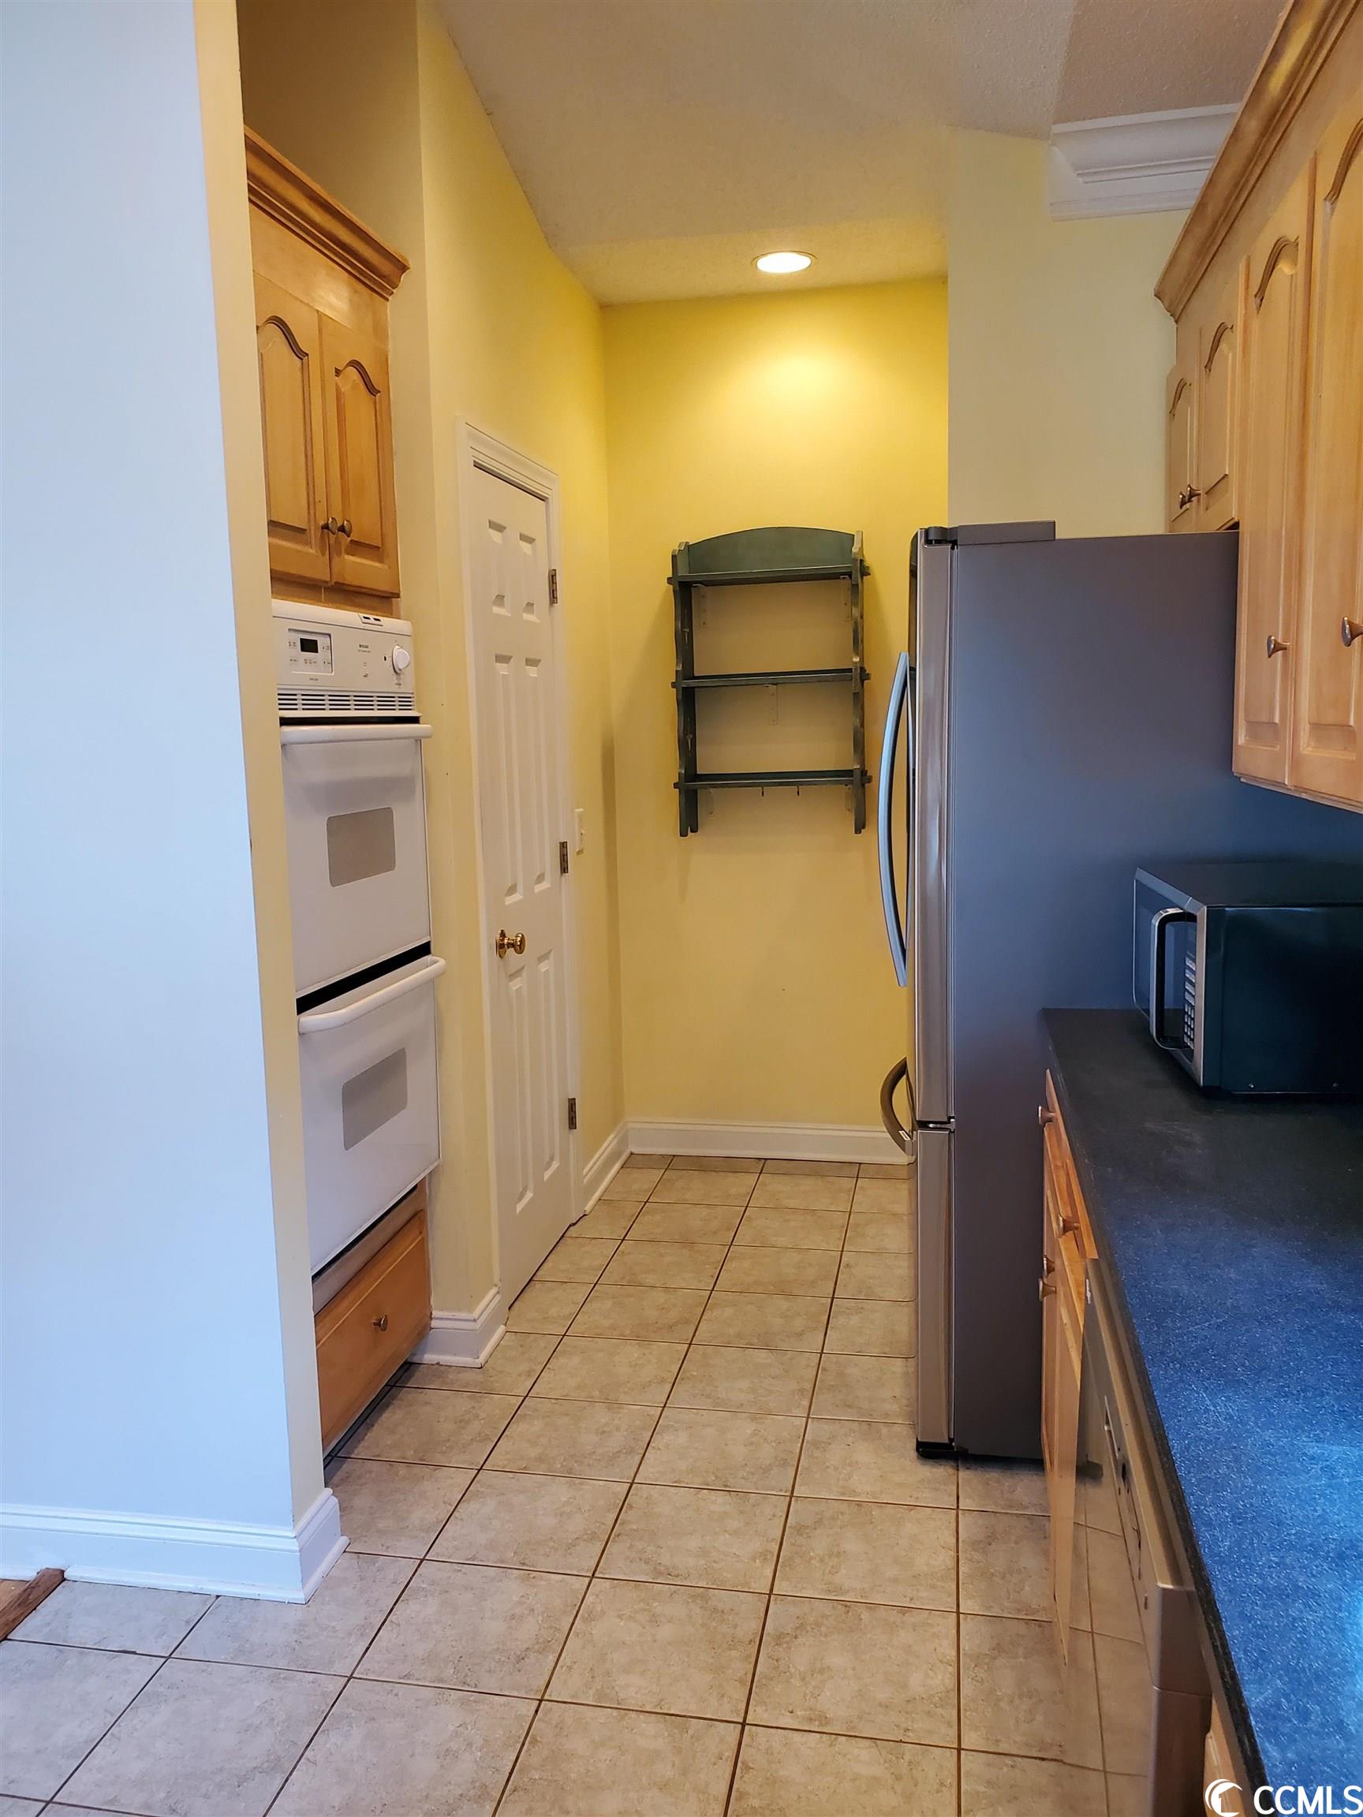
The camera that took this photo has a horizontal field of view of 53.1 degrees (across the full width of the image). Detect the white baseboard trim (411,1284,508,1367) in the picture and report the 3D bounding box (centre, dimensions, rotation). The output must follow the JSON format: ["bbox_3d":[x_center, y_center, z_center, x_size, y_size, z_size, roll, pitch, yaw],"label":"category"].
[{"bbox_3d":[-0.516,0.976,3.210,0.161,0.113,0.204,0,7,11],"label":"white baseboard trim"}]

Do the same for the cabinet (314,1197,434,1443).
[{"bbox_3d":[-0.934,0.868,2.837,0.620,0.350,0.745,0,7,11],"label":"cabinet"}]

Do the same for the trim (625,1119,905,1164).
[{"bbox_3d":[0.322,0.782,4.583,1.052,0.109,0.036,0,7,11],"label":"trim"}]

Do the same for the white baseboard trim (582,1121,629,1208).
[{"bbox_3d":[-0.240,0.820,4.394,0.033,0.109,0.617,0,7,11],"label":"white baseboard trim"}]

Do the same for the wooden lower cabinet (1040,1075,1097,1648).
[{"bbox_3d":[0.876,0.717,1.993,0.623,0.875,0.927,0,7,11],"label":"wooden lower cabinet"}]

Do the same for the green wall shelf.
[{"bbox_3d":[0.287,-0.721,4.312,0.623,0.967,0.176,0,7,11],"label":"green wall shelf"}]

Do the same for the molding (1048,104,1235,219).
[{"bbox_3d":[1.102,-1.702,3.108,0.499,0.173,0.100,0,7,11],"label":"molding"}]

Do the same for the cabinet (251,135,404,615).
[{"bbox_3d":[-0.957,-0.943,2.600,0.657,0.721,0.757,0,7,11],"label":"cabinet"}]

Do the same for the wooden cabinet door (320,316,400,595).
[{"bbox_3d":[-0.638,-0.885,2.689,0.022,0.495,0.310,0,7,11],"label":"wooden cabinet door"}]

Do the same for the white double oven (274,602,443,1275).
[{"bbox_3d":[-0.893,0.035,2.720,0.638,1.210,0.687,0,7,11],"label":"white double oven"}]

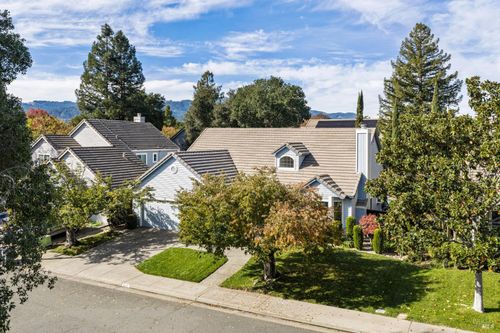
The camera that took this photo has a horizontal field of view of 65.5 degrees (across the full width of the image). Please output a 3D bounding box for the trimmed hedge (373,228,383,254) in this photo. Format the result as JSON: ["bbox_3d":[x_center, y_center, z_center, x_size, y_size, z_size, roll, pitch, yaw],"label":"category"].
[{"bbox_3d":[7.803,4.559,23.789,0.620,1.550,0.620,0,4,0],"label":"trimmed hedge"}]

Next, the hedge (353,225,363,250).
[{"bbox_3d":[6.513,4.254,23.440,0.600,1.500,0.600,3,5,28],"label":"hedge"}]

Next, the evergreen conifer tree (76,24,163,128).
[{"bbox_3d":[-19.306,-8.979,57.503,12.500,23.500,11.500,0,4,0],"label":"evergreen conifer tree"}]

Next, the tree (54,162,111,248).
[{"bbox_3d":[-10.469,2.361,24.008,3.800,4.980,3.800,3,5,28],"label":"tree"}]

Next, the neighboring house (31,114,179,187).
[{"bbox_3d":[-15.133,-0.509,38.408,13.800,8.400,11.000,3,5,28],"label":"neighboring house"}]

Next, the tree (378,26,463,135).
[{"bbox_3d":[21.571,-7.431,49.177,10.600,21.040,10.600,3,5,28],"label":"tree"}]

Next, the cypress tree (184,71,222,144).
[{"bbox_3d":[-5.958,-4.534,49.803,4.900,15.300,4.900,0,4,0],"label":"cypress tree"}]

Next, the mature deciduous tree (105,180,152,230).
[{"bbox_3d":[-9.028,2.881,28.882,3.500,3.700,3.200,0,4,0],"label":"mature deciduous tree"}]

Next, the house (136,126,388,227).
[{"bbox_3d":[1.285,0.406,33.764,17.000,7.500,19.200,3,5,28],"label":"house"}]

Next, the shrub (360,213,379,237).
[{"bbox_3d":[7.814,3.998,25.632,1.300,1.690,1.300,3,5,28],"label":"shrub"}]

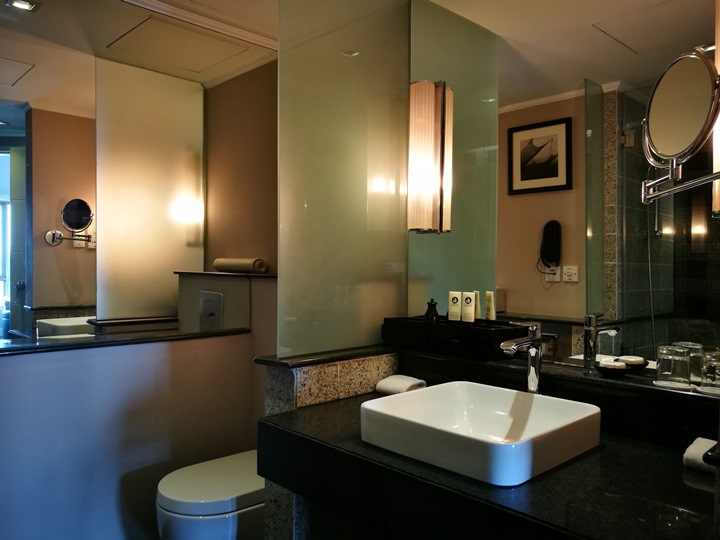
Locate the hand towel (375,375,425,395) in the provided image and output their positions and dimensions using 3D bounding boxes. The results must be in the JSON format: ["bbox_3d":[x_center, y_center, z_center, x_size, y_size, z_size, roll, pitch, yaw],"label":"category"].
[{"bbox_3d":[0.135,0.379,1.825,0.111,0.049,0.123,0,1,-44],"label":"hand towel"}]

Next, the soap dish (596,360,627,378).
[{"bbox_3d":[0.652,0.257,1.450,0.082,0.031,0.082,0,1,0],"label":"soap dish"}]

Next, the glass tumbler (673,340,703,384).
[{"bbox_3d":[0.836,0.232,1.430,0.073,0.086,0.073,0,1,-44],"label":"glass tumbler"}]

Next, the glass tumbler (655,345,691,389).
[{"bbox_3d":[0.758,0.232,1.355,0.073,0.086,0.073,0,1,-44],"label":"glass tumbler"}]

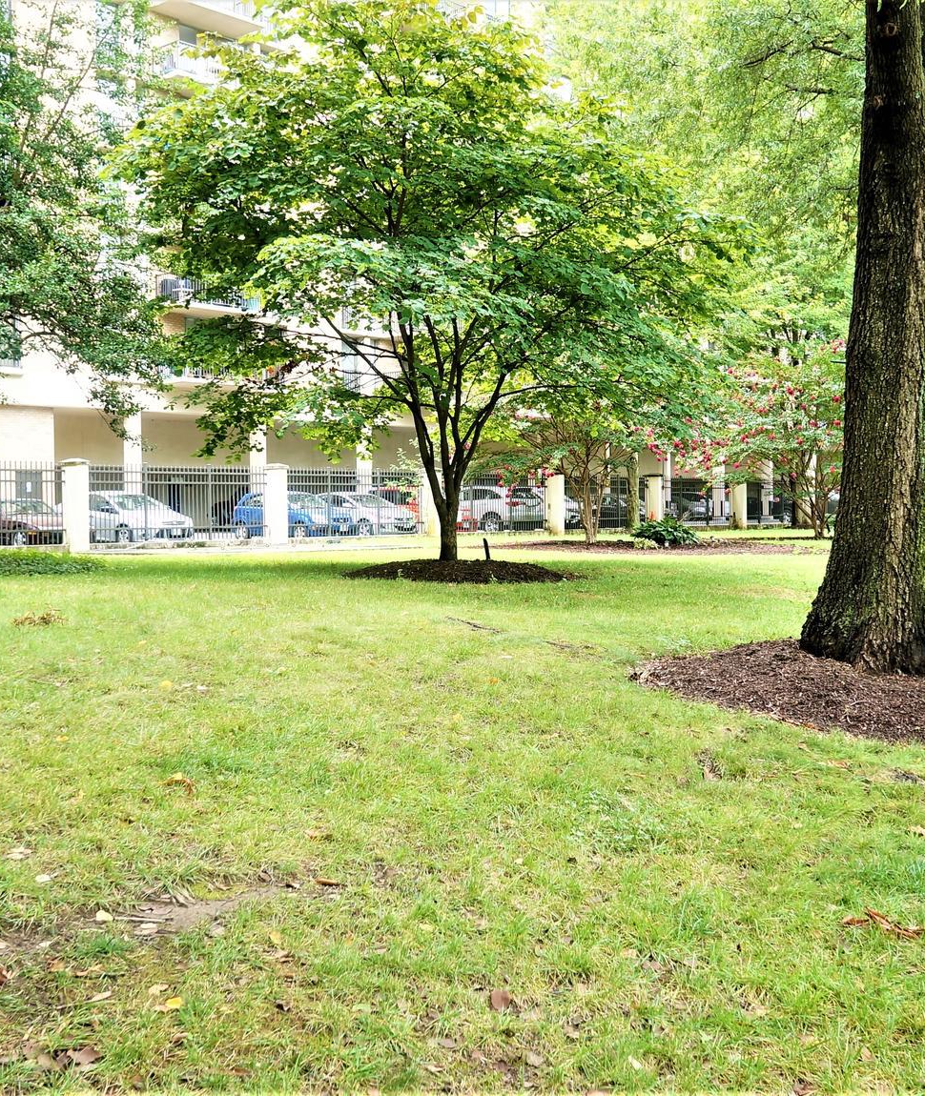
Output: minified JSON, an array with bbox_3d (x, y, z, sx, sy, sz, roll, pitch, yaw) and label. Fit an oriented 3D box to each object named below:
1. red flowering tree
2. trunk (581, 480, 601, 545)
[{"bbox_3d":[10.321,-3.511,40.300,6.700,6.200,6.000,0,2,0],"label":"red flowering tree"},{"bbox_3d":[3.591,-1.025,34.800,0.500,1.800,0.450,0,2,0],"label":"trunk"}]

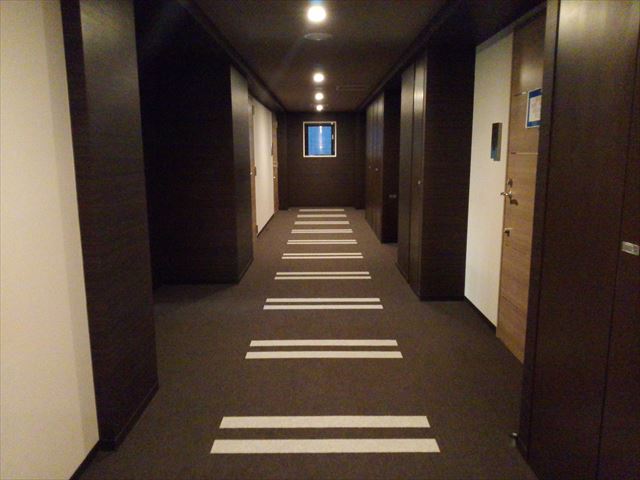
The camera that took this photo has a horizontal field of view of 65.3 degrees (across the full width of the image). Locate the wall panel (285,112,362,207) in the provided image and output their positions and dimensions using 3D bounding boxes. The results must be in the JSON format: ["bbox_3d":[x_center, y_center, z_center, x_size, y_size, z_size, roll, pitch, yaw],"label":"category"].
[{"bbox_3d":[0.081,-1.838,11.556,1.820,2.170,0.060,0,10,0],"label":"wall panel"}]

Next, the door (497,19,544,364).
[{"bbox_3d":[1.247,-0.254,2.895,0.050,2.040,0.860,0,10,0],"label":"door"}]

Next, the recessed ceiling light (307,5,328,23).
[{"bbox_3d":[-0.022,-1.527,3.372,0.130,0.050,0.130,0,10,0],"label":"recessed ceiling light"}]

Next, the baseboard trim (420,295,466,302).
[{"bbox_3d":[1.064,0.501,4.344,0.410,0.056,0.015,0,10,0],"label":"baseboard trim"}]

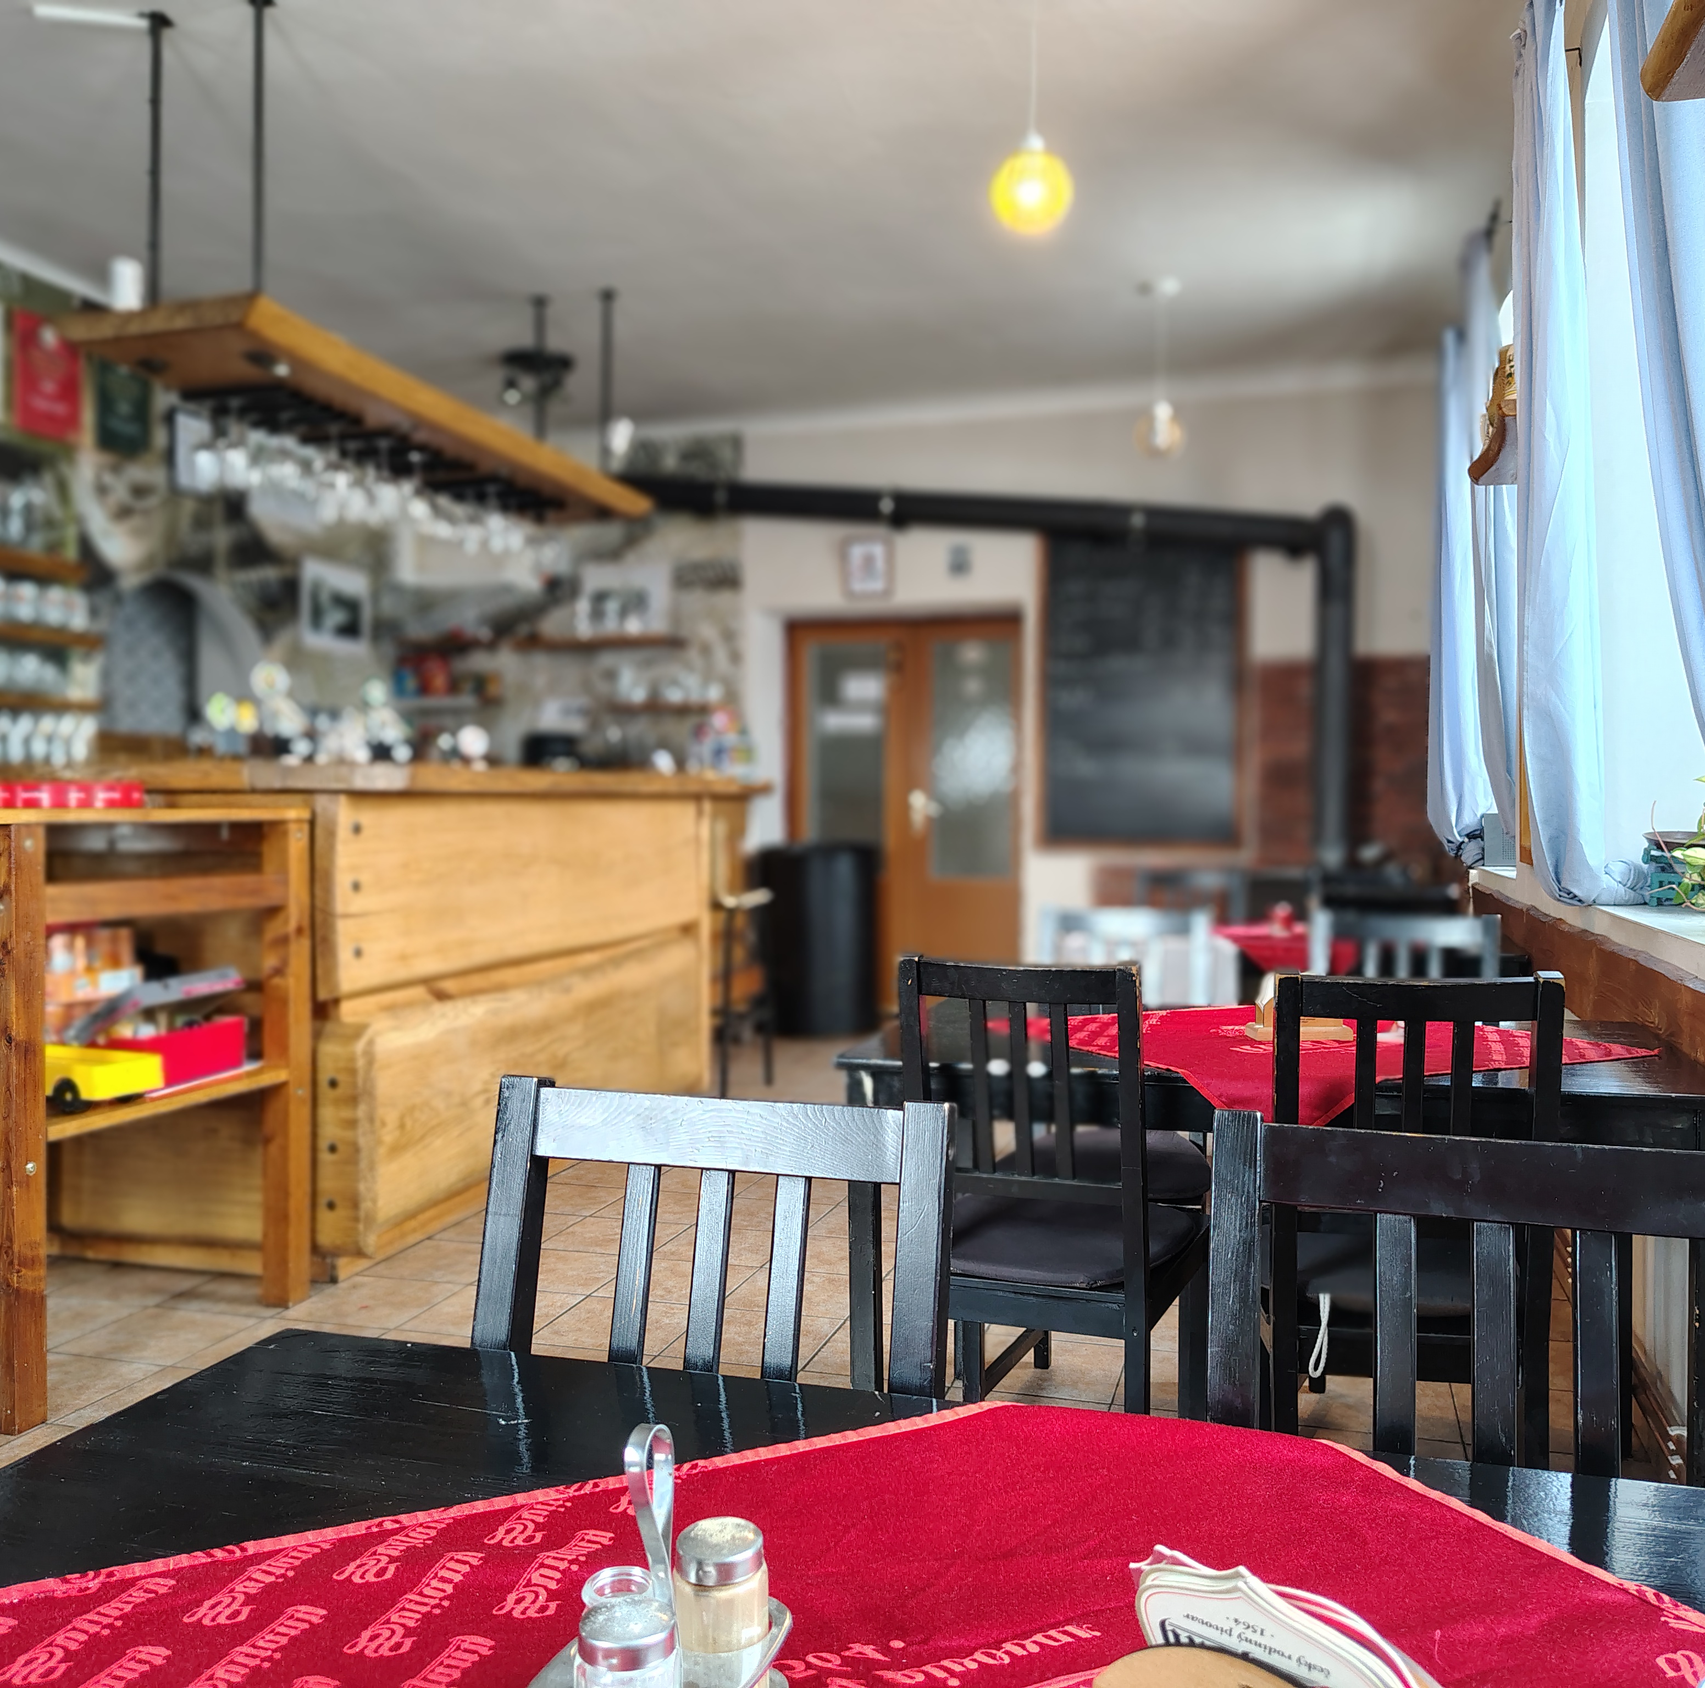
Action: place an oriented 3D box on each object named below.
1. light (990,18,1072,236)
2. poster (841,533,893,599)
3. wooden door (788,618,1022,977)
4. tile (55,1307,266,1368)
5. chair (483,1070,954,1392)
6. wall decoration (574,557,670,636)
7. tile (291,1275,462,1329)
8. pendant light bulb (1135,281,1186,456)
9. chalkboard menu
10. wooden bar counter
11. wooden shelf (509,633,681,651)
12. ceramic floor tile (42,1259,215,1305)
[{"bbox_3d":[0.390,-1.618,3.414,0.172,0.572,0.172,0,1,16],"label":"light"},{"bbox_3d":[0.068,-1.352,7.592,0.255,0.315,0.020,0,2,17],"label":"poster"},{"bbox_3d":[0.277,-0.138,8.232,1.264,2.069,0.080,0,1,16],"label":"wooden door"},{"bbox_3d":[-1.451,1.030,3.275,0.300,0.010,0.300,0,1,16],"label":"tile"},{"bbox_3d":[-0.171,0.639,0.968,0.420,0.900,0.490,0,2,19],"label":"chair"},{"bbox_3d":[-1.155,-1.239,7.913,0.510,0.380,0.020,0,2,17],"label":"wall decoration"},{"bbox_3d":[-1.095,1.044,3.553,0.306,0.010,0.306,0,2,17],"label":"tile"},{"bbox_3d":[1.174,-1.808,5.921,0.165,0.655,0.165,0,2,17],"label":"pendant light bulb"},{"bbox_3d":[1.377,-0.722,7.492,0.983,1.530,0.040,0,2,17],"label":"chalkboard menu"},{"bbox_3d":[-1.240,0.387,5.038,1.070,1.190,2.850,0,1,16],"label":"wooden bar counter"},{"bbox_3d":[-1.306,-1.028,7.963,0.960,0.040,0.200,0,1,16],"label":"wooden shelf"},{"bbox_3d":[-1.676,1.037,3.704,0.305,0.010,0.305,0,2,17],"label":"ceramic floor tile"}]

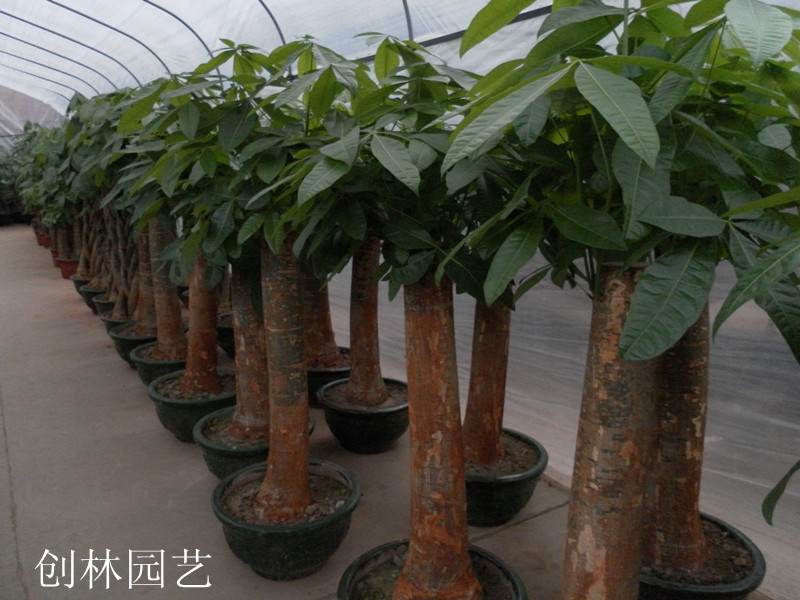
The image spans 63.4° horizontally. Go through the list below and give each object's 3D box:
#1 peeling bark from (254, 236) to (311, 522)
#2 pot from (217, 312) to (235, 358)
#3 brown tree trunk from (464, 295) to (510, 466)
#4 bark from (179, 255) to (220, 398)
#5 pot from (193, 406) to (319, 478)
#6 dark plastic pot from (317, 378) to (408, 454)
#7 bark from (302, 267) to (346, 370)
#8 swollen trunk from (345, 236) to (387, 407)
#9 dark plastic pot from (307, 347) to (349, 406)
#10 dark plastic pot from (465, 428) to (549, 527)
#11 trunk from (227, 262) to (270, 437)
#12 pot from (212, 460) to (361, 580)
[{"bbox_3d":[-0.340,0.219,1.868,0.161,0.817,0.161,2,10,0],"label":"peeling bark"},{"bbox_3d":[-0.988,0.234,4.106,0.420,0.223,0.420,1,11,0],"label":"pot"},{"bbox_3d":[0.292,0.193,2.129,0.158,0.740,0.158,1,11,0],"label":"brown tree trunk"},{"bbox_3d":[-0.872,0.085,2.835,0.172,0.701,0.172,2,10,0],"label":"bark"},{"bbox_3d":[-0.534,0.565,2.396,0.420,0.223,0.420,1,11,0],"label":"pot"},{"bbox_3d":[-0.166,0.524,2.864,0.413,0.240,0.413,2,10,0],"label":"dark plastic pot"},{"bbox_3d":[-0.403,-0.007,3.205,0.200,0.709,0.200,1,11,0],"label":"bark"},{"bbox_3d":[-0.145,0.088,2.786,0.168,0.765,0.168,2,10,0],"label":"swollen trunk"},{"bbox_3d":[-0.409,0.418,3.402,0.430,0.240,0.430,2,10,0],"label":"dark plastic pot"},{"bbox_3d":[0.299,0.643,2.294,0.430,0.240,0.430,2,10,0],"label":"dark plastic pot"},{"bbox_3d":[-0.536,0.140,2.316,0.173,0.761,0.173,1,11,0],"label":"trunk"},{"bbox_3d":[-0.338,0.681,1.951,0.434,0.240,0.434,2,10,0],"label":"pot"}]

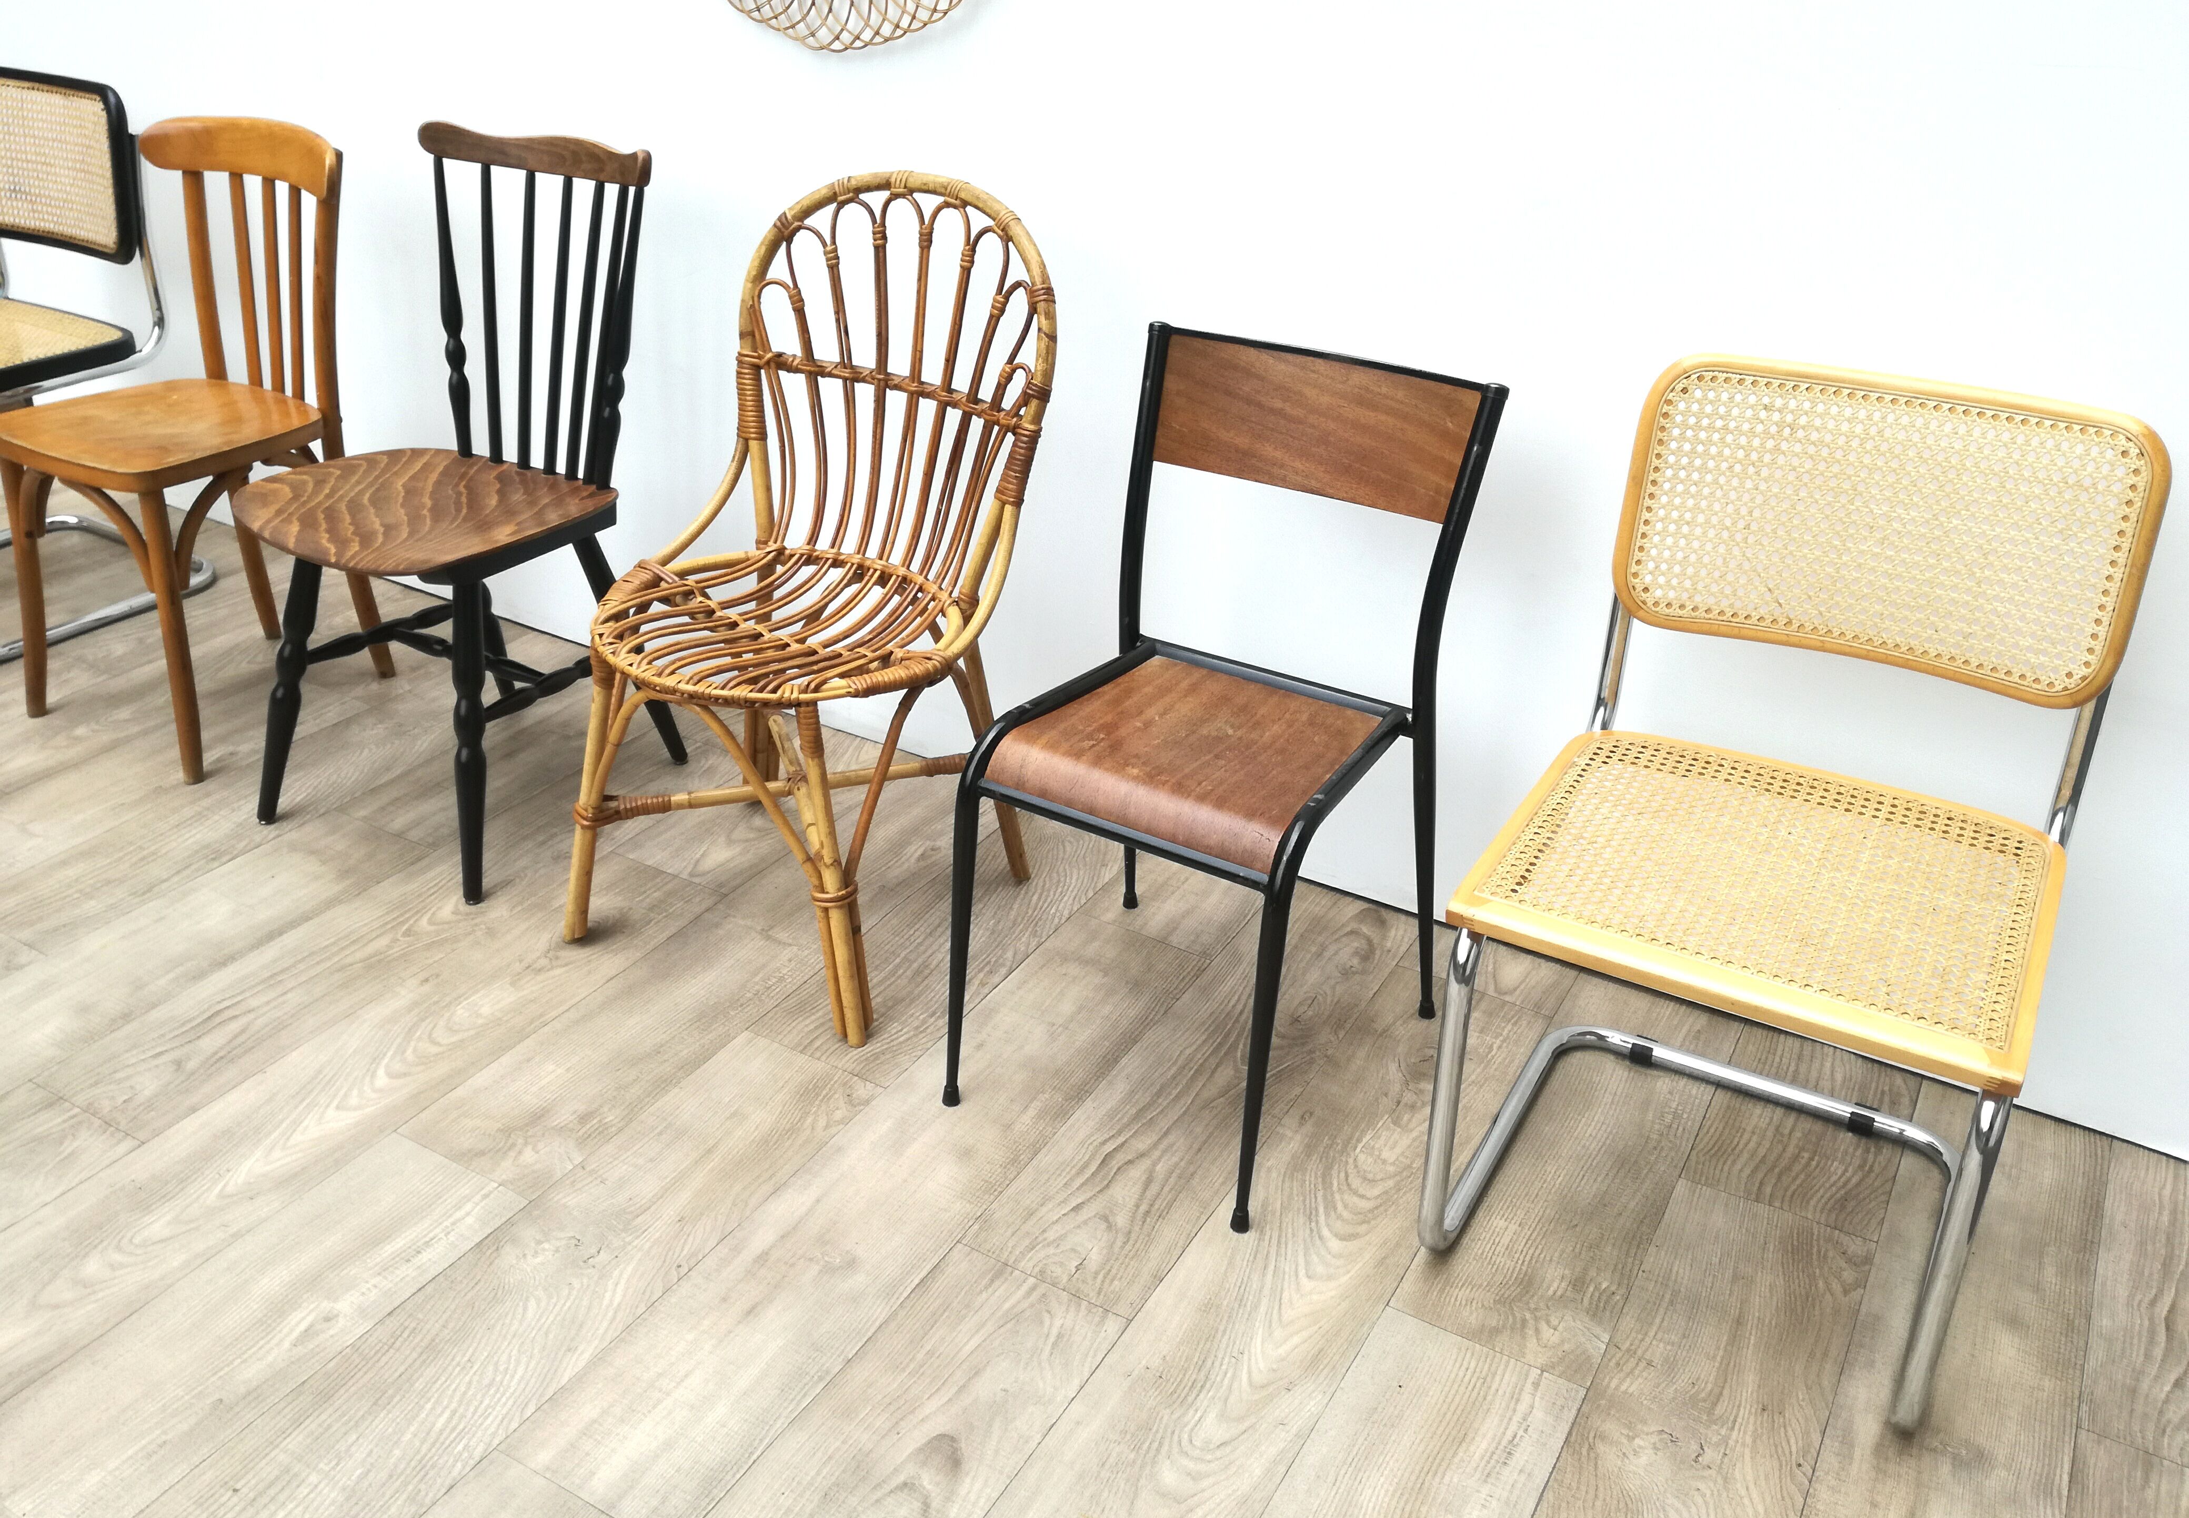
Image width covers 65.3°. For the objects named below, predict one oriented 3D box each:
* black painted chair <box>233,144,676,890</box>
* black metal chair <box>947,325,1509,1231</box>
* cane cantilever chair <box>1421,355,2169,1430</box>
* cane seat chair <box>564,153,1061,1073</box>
[{"bbox_3d":[-0.886,-0.351,2.349,0.448,0.882,0.522,16,32,26],"label":"black painted chair"},{"bbox_3d":[0.118,0.004,1.851,0.445,0.785,0.490,17,33,28],"label":"black metal chair"},{"bbox_3d":[0.649,0.117,1.625,0.472,0.810,0.570,15,32,25],"label":"cane cantilever chair"},{"bbox_3d":[-0.364,-0.212,2.105,0.485,0.891,0.535,15,32,24],"label":"cane seat chair"}]

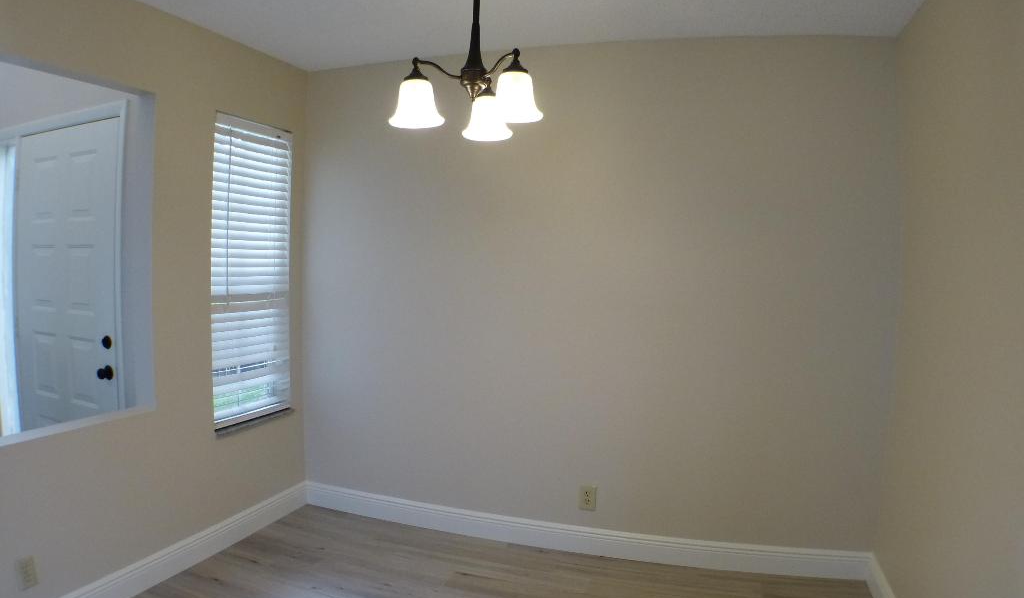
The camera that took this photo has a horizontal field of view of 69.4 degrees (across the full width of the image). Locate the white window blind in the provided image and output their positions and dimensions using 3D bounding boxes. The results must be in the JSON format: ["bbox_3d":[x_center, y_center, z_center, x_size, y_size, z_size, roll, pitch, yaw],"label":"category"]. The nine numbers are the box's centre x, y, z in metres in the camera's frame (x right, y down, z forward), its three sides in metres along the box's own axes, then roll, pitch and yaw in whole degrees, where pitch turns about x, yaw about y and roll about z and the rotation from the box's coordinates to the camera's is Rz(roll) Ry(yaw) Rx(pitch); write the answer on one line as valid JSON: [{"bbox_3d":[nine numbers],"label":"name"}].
[{"bbox_3d":[-1.265,-0.140,3.600,0.070,1.440,0.560,2,3,18],"label":"white window blind"}]

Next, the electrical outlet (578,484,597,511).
[{"bbox_3d":[0.357,0.942,3.500,0.074,0.118,0.012,2,3,18],"label":"electrical outlet"}]

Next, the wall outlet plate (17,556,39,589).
[{"bbox_3d":[-1.638,0.925,2.500,0.012,0.112,0.070,2,3,18],"label":"wall outlet plate"}]

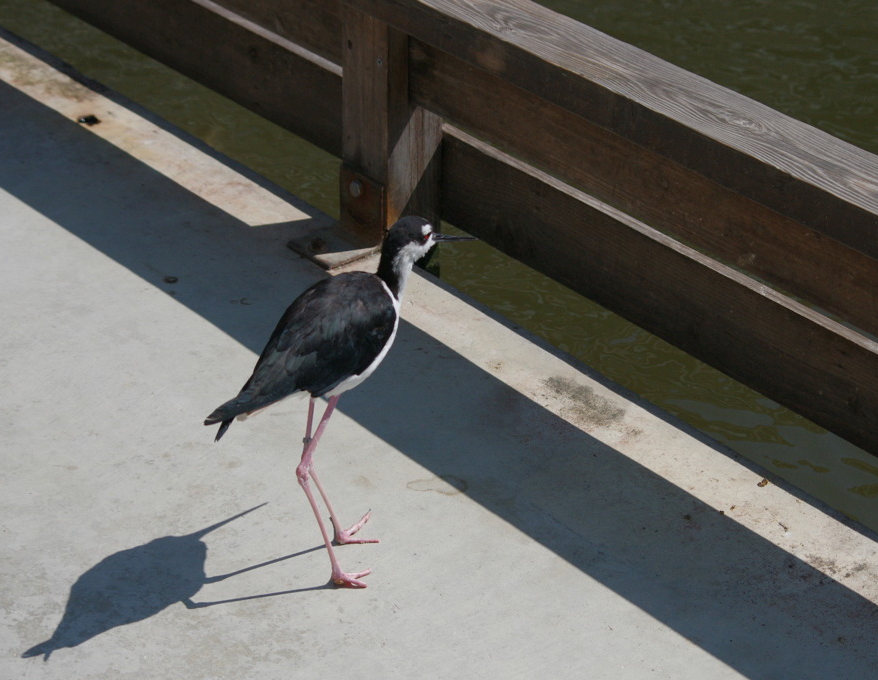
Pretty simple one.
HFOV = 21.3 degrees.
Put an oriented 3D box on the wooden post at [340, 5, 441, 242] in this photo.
[{"bbox_3d":[-0.059,-0.276,2.927,0.088,0.319,0.088,-25,40,-35],"label":"wooden post"}]

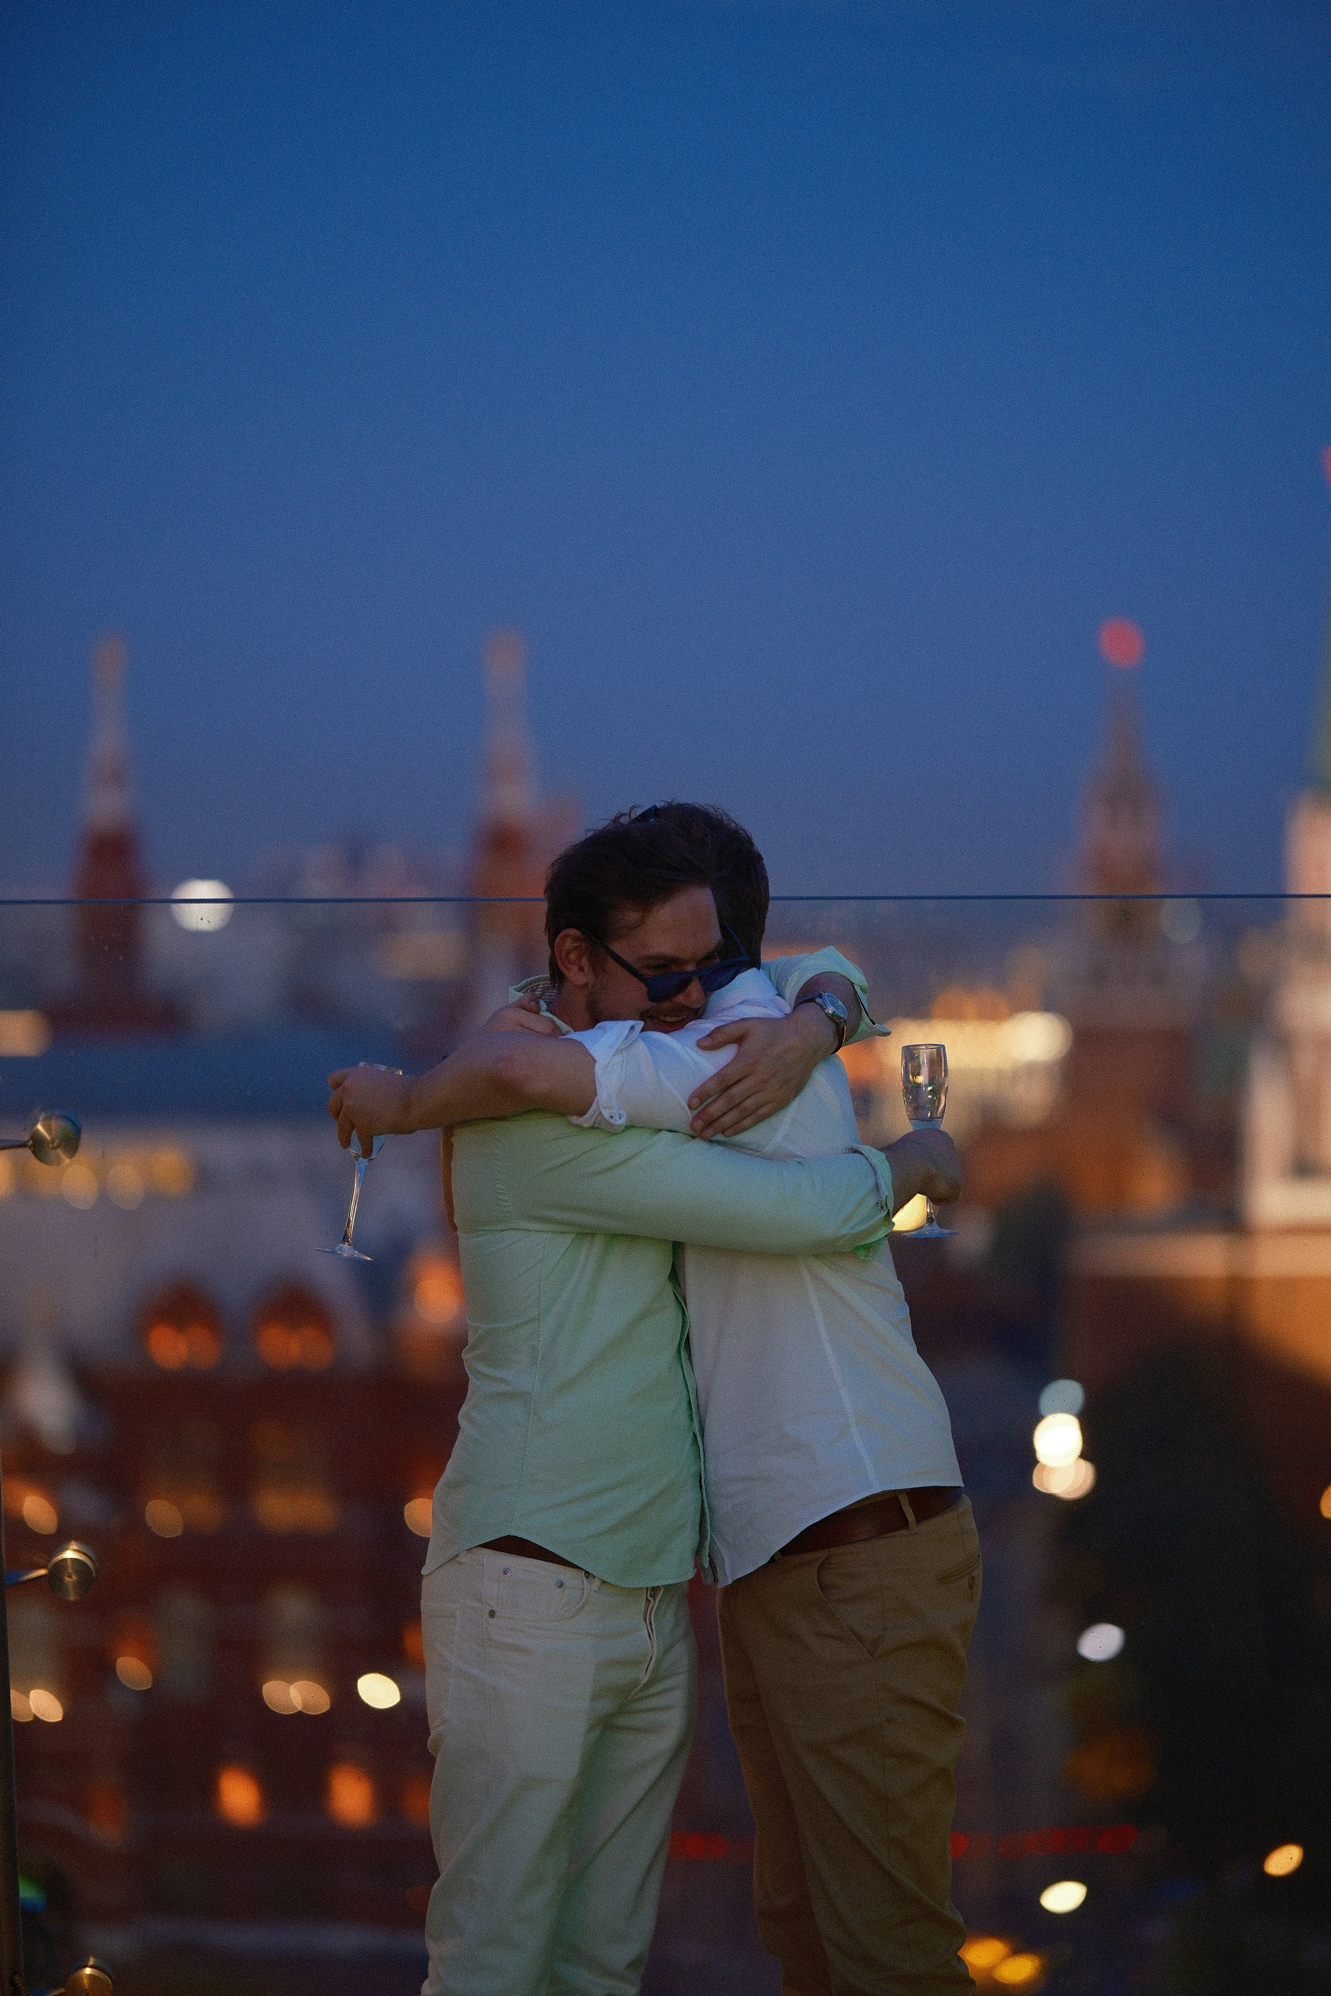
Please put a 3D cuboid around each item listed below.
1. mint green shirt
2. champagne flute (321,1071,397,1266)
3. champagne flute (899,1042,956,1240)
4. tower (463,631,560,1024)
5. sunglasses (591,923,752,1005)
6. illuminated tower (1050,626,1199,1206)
[{"bbox_3d":[-0.007,0.298,6.900,0.540,0.700,0.500,1,2,23],"label":"mint green shirt"},{"bbox_3d":[-0.329,0.179,6.820,0.063,0.212,0.063,11,1,0],"label":"champagne flute"},{"bbox_3d":[0.287,0.156,6.850,0.063,0.212,0.063,-3,1,0],"label":"champagne flute"},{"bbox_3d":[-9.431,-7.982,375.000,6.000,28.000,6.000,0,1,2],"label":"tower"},{"bbox_3d":[-0.008,-0.058,6.907,0.143,0.048,0.145,-11,39,-39],"label":"sunglasses"},{"bbox_3d":[51.612,-6.502,705.000,16.000,70.000,16.000,0,1,2],"label":"illuminated tower"}]

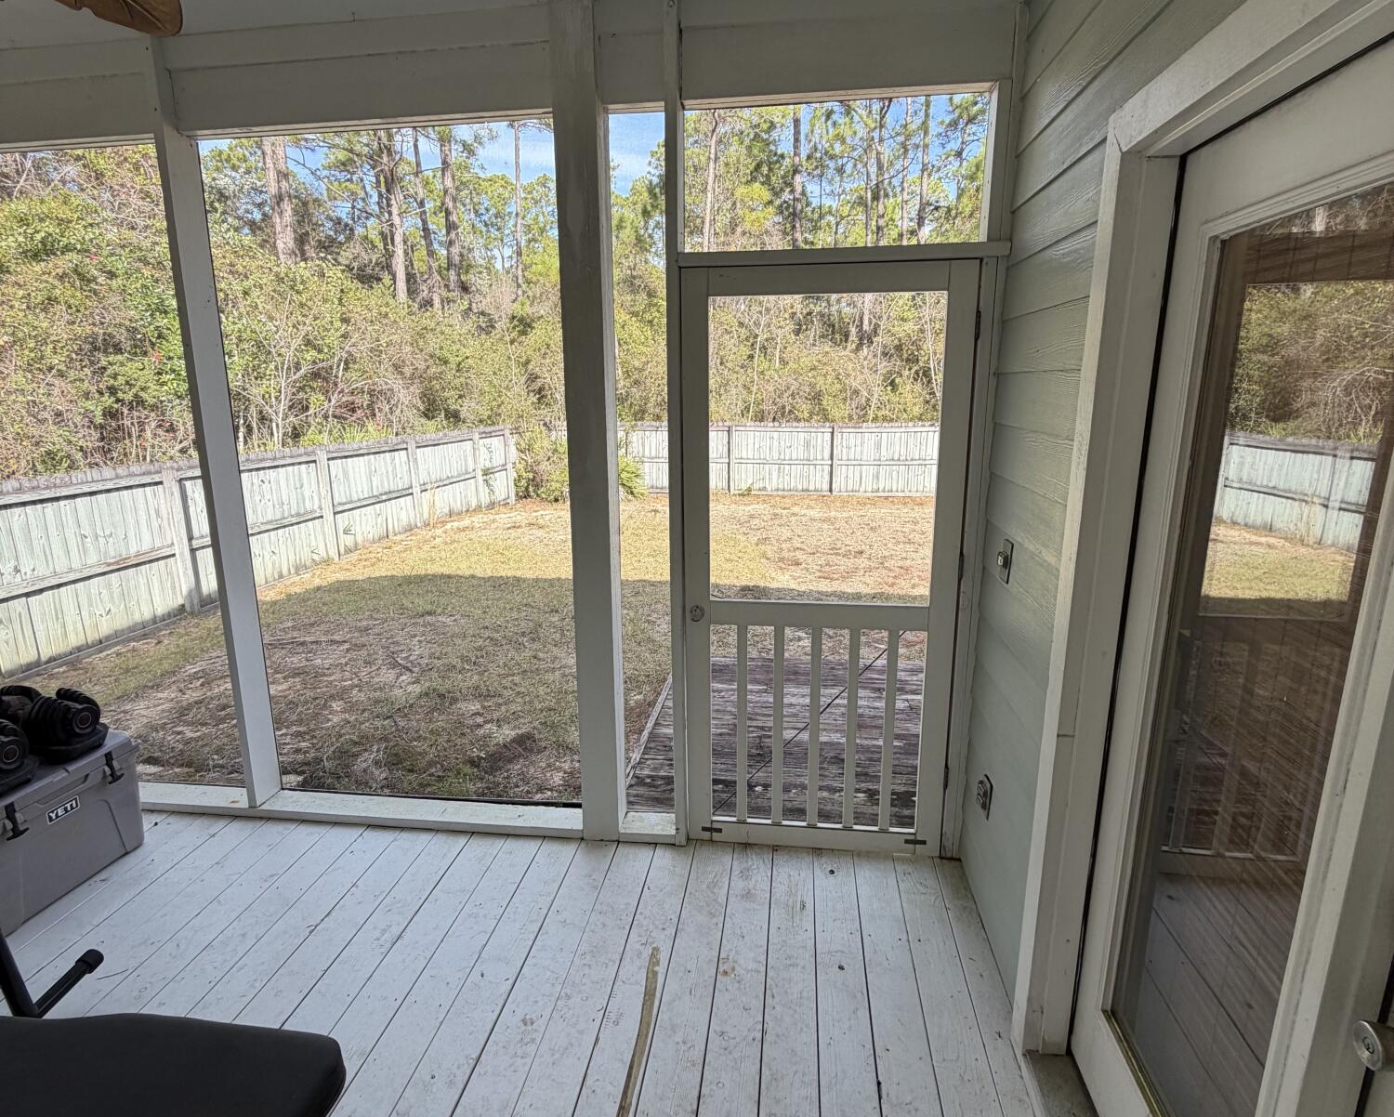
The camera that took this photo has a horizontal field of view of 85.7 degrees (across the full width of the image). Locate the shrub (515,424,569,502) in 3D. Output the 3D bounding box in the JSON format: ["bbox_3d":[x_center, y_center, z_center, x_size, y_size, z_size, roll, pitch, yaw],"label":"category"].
[{"bbox_3d":[-3.443,-2.165,17.048,1.500,1.720,1.300,0,13,0],"label":"shrub"}]

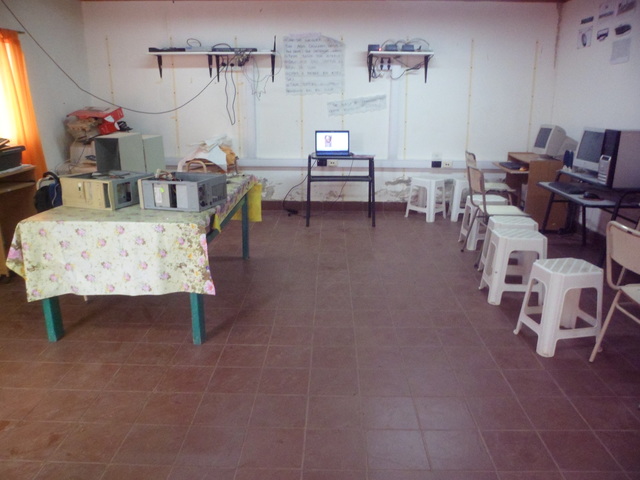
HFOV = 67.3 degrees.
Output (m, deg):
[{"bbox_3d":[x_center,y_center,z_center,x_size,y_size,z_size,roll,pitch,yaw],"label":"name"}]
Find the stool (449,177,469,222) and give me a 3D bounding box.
[{"bbox_3d":[1.752,-0.479,5.700,0.360,0.470,0.360,1,15,5],"label":"stool"}]

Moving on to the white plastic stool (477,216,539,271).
[{"bbox_3d":[1.444,0.070,3.688,0.355,0.456,0.355,2,16,7],"label":"white plastic stool"}]

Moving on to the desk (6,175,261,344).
[{"bbox_3d":[-1.040,0.027,3.360,0.952,0.716,1.747,1,15,1],"label":"desk"}]

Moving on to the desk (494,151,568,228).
[{"bbox_3d":[2.388,-0.584,5.587,0.663,0.752,0.964,1,15,4],"label":"desk"}]

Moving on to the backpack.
[{"bbox_3d":[-1.871,-0.292,3.431,0.280,0.420,0.200,6,16,20],"label":"backpack"}]

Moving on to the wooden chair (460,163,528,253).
[{"bbox_3d":[1.532,-0.223,4.140,0.480,0.810,0.440,1,15,1],"label":"wooden chair"}]

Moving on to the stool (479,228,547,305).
[{"bbox_3d":[1.335,0.180,3.289,0.355,0.456,0.355,2,16,6],"label":"stool"}]

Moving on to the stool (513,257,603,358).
[{"bbox_3d":[1.334,0.357,2.643,0.355,0.456,0.355,-1,16,-5],"label":"stool"}]

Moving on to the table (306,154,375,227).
[{"bbox_3d":[0.238,-0.578,5.427,0.732,0.768,0.504,1,16,1],"label":"table"}]

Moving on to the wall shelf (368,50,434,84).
[{"bbox_3d":[0.909,-1.969,5.487,0.761,0.348,0.264,1,16,1],"label":"wall shelf"}]

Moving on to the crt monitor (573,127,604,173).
[{"bbox_3d":[2.576,-0.776,4.319,0.396,0.432,0.408,1,16,1],"label":"crt monitor"}]

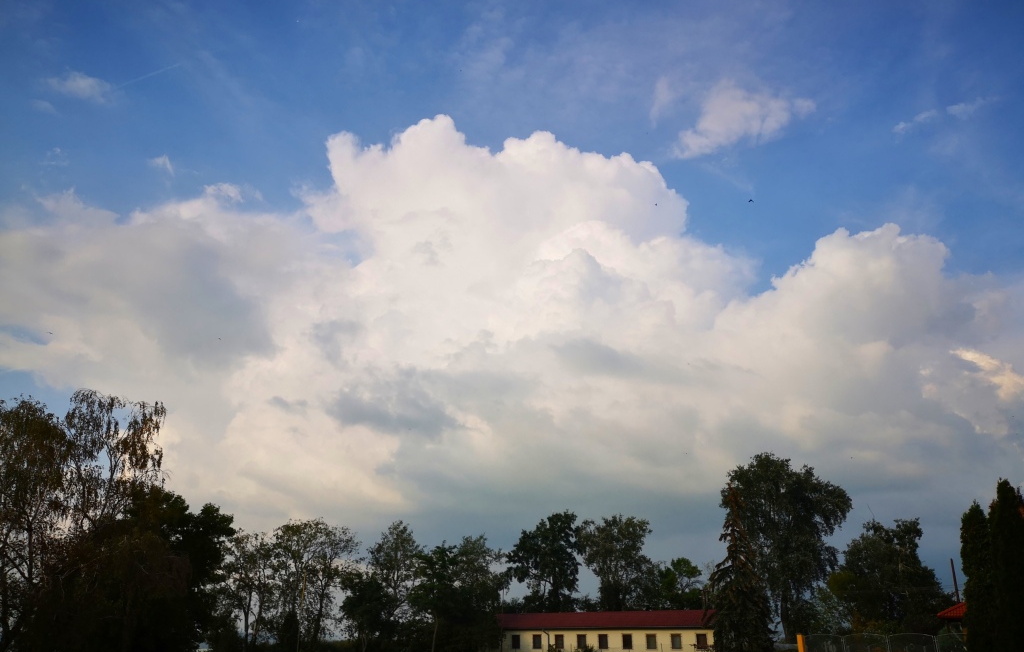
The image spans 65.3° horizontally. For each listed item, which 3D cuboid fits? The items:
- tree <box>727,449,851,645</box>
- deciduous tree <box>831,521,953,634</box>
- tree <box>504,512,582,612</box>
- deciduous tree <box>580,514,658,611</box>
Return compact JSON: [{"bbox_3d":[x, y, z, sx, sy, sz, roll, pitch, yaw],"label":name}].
[{"bbox_3d":[29.040,23.630,84.190,13.280,20.830,12.220,-7,-23,17],"label":"tree"},{"bbox_3d":[38.370,26.350,80.970,12.170,13.410,10.950,-9,-23,23],"label":"deciduous tree"},{"bbox_3d":[3.880,31.310,98.370,9.110,16.910,8.660,-1,-21,2],"label":"tree"},{"bbox_3d":[13.490,32.440,101.150,10.130,16.840,9.620,-3,-22,7],"label":"deciduous tree"}]

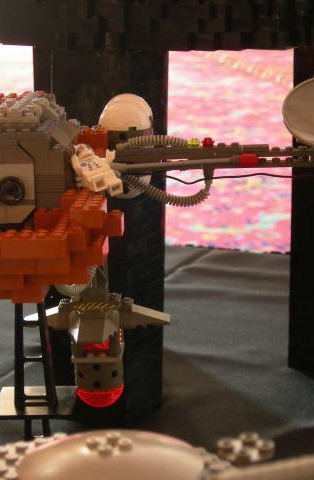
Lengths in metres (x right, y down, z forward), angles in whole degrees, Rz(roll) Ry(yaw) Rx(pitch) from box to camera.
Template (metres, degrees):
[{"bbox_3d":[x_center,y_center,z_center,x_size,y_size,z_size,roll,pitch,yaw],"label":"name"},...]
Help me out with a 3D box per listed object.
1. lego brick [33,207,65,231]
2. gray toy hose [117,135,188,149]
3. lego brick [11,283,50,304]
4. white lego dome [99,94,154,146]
[{"bbox_3d":[-0.057,-0.012,0.741,0.016,0.011,0.013,-1,13,3],"label":"lego brick"},{"bbox_3d":[-0.003,-0.057,0.789,0.041,0.008,0.007,-1,13,0],"label":"gray toy hose"},{"bbox_3d":[-0.066,0.023,0.717,0.016,0.011,0.032,-1,13,3],"label":"lego brick"},{"bbox_3d":[-0.018,-0.072,0.812,0.032,0.029,0.032,-1,13,3],"label":"white lego dome"}]

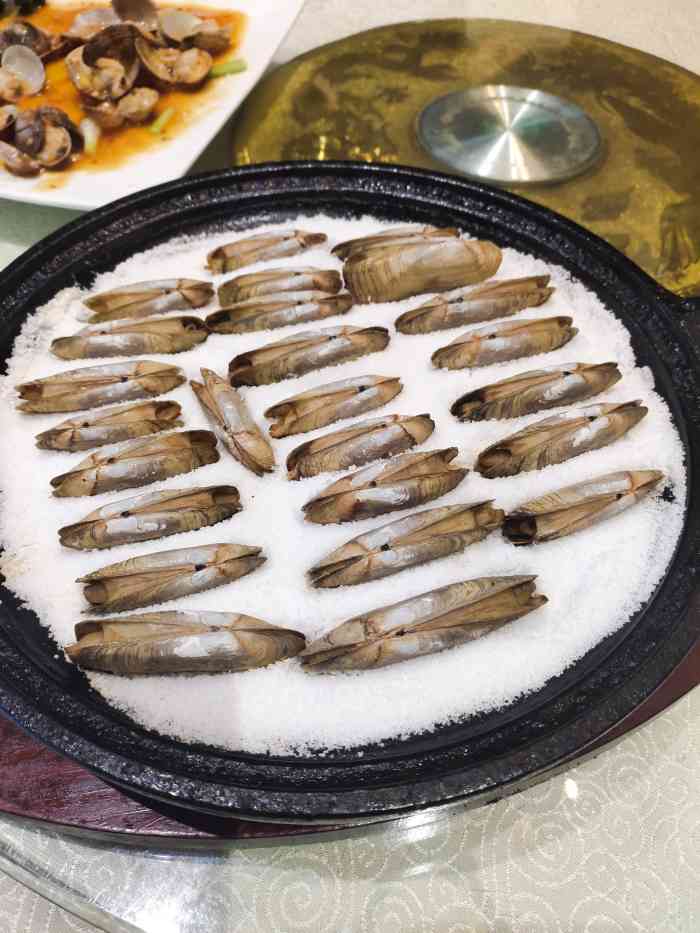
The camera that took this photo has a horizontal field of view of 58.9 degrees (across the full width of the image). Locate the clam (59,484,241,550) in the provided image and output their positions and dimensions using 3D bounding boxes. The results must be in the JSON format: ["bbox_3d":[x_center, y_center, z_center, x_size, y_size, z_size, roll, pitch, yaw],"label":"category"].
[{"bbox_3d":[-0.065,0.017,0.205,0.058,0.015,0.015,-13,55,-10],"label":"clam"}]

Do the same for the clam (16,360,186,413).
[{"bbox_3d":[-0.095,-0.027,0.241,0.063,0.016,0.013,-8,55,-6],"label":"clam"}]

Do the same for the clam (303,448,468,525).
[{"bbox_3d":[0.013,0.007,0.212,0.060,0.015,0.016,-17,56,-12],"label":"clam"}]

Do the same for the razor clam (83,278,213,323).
[{"bbox_3d":[-0.087,-0.072,0.269,0.054,0.014,0.016,-10,55,-7],"label":"razor clam"}]

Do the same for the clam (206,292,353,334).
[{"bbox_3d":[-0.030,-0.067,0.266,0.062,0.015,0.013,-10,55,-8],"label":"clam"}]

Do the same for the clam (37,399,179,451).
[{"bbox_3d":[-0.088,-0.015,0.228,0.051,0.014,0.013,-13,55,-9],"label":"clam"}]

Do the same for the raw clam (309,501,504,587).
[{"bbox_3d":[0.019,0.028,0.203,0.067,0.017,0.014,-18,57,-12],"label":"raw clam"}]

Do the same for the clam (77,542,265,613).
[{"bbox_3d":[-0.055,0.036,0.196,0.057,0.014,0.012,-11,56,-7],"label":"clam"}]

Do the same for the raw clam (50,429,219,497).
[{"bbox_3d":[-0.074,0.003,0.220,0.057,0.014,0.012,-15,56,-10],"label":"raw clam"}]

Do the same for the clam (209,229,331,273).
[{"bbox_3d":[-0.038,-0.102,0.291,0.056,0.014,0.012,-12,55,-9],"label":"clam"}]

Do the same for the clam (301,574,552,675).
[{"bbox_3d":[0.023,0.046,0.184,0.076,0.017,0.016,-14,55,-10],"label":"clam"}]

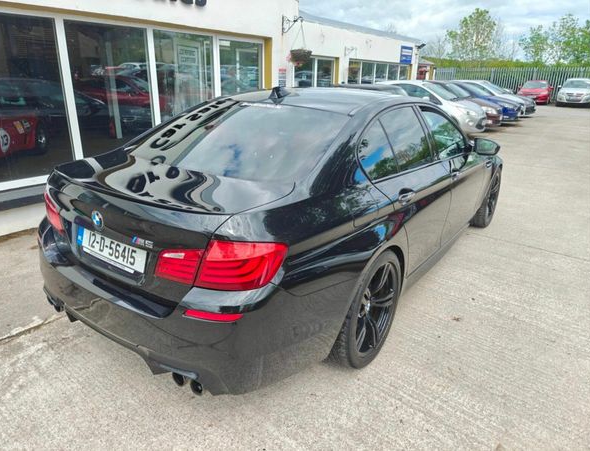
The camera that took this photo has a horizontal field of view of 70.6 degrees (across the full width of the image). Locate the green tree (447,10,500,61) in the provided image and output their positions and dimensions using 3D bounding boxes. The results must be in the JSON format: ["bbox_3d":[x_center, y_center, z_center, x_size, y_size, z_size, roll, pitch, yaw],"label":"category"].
[{"bbox_3d":[15.656,-15.411,37.301,4.376,7.259,4.606,9,21,20],"label":"green tree"}]

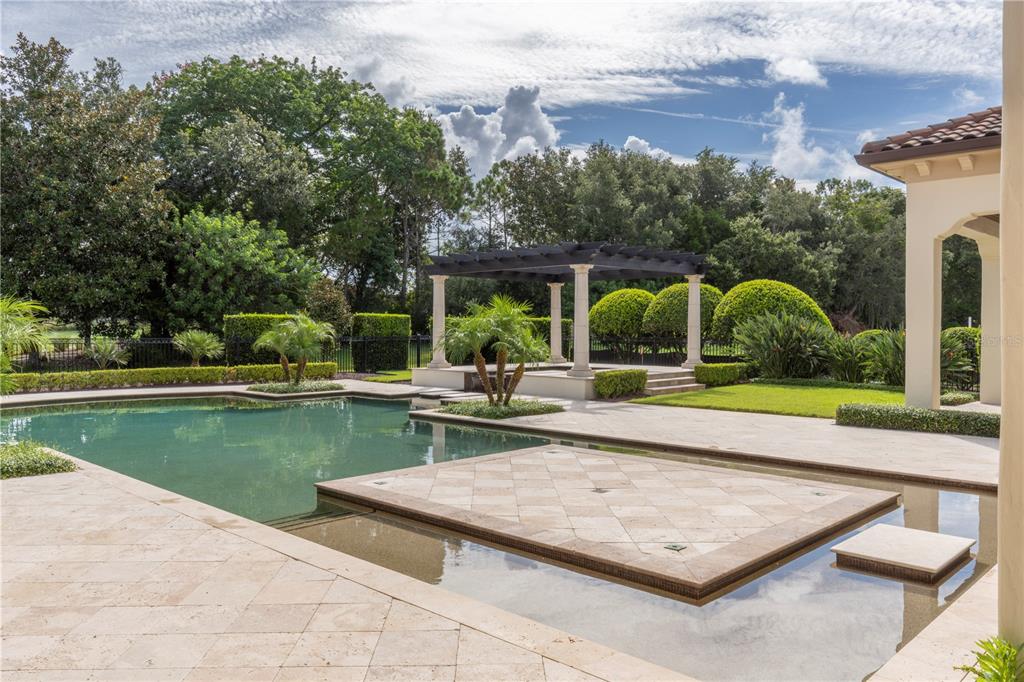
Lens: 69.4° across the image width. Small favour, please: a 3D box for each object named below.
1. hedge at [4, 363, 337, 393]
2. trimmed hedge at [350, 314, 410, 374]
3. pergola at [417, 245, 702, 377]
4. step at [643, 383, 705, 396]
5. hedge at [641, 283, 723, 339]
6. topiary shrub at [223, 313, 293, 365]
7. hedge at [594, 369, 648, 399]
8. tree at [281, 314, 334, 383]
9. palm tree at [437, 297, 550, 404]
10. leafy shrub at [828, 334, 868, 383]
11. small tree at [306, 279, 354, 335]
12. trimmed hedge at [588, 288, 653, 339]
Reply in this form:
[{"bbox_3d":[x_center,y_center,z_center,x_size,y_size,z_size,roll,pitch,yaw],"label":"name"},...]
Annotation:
[{"bbox_3d":[-9.610,1.023,22.268,0.600,0.500,9.650,1,1,44],"label":"hedge"},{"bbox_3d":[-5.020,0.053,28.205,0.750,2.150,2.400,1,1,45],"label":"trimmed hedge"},{"bbox_3d":[1.543,-0.785,20.910,5.600,3.114,5.850,-1,1,-45],"label":"pergola"},{"bbox_3d":[4.133,1.238,19.001,0.380,0.160,2.400,1,1,44],"label":"step"},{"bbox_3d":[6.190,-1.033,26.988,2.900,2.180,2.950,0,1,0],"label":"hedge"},{"bbox_3d":[-8.510,0.159,24.806,0.750,2.050,2.500,1,1,45],"label":"topiary shrub"},{"bbox_3d":[2.624,1.046,17.719,0.480,0.580,1.640,1,1,44],"label":"hedge"},{"bbox_3d":[-5.420,0.236,19.706,1.420,1.884,1.380,0,1,0],"label":"tree"},{"bbox_3d":[-0.368,0.212,14.704,2.100,2.170,2.130,0,1,0],"label":"palm tree"},{"bbox_3d":[9.513,0.567,20.910,1.100,1.450,1.150,1,1,44],"label":"leafy shrub"},{"bbox_3d":[-7.979,-1.393,32.484,2.100,2.650,2.100,1,1,44],"label":"small tree"},{"bbox_3d":[4.050,-0.873,27.089,2.400,2.060,2.500,0,1,0],"label":"trimmed hedge"}]

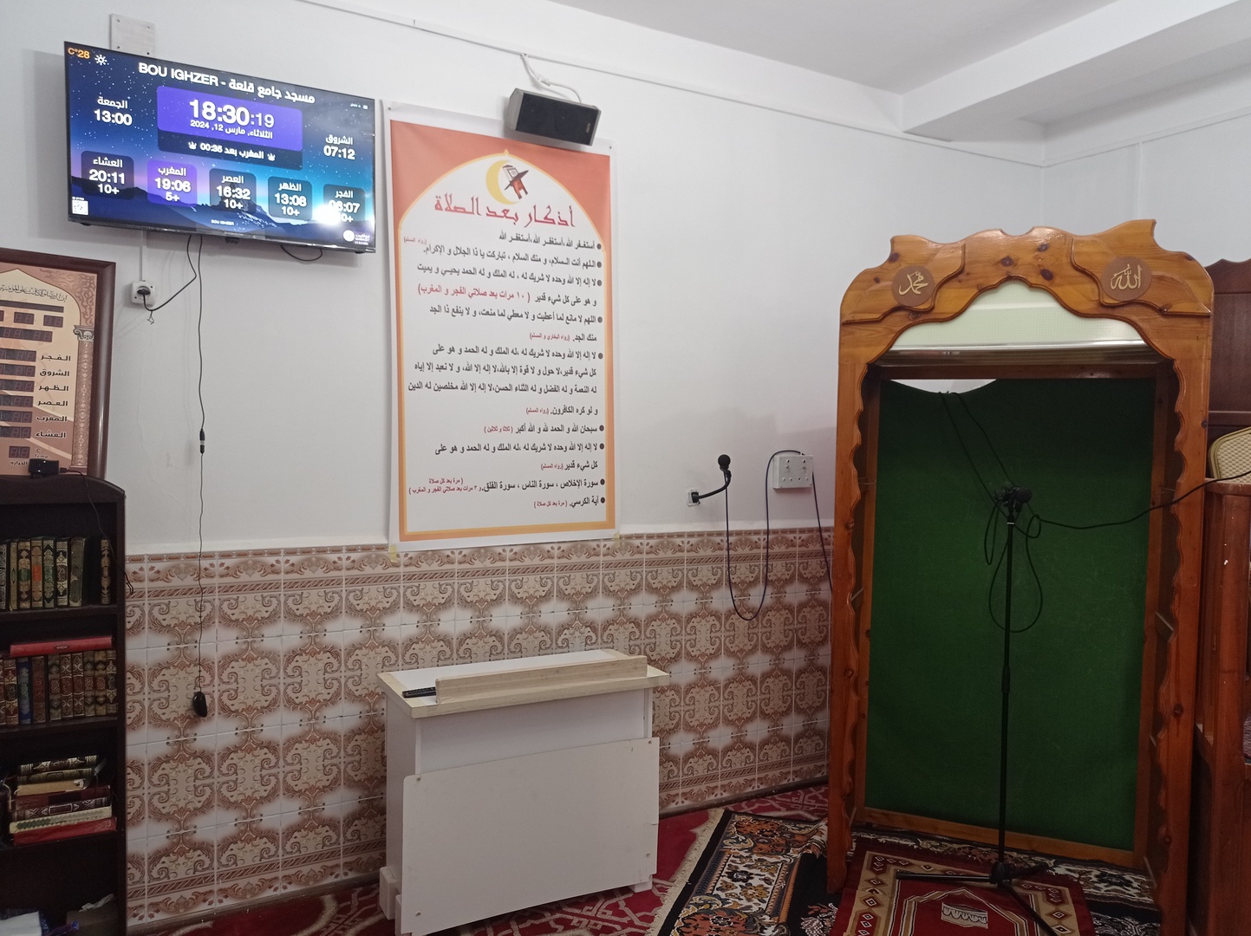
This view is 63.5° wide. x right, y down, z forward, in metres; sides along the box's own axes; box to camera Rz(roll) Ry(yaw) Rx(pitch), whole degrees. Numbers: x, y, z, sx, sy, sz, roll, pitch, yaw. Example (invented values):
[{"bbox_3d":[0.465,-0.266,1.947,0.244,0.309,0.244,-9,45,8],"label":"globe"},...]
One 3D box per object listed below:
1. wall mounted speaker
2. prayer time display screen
[{"bbox_3d":[-0.275,-1.282,3.687,0.320,0.145,0.140,0,27,-32],"label":"wall mounted speaker"},{"bbox_3d":[-1.232,-0.968,3.159,0.905,0.515,0.070,0,2,-32],"label":"prayer time display screen"}]

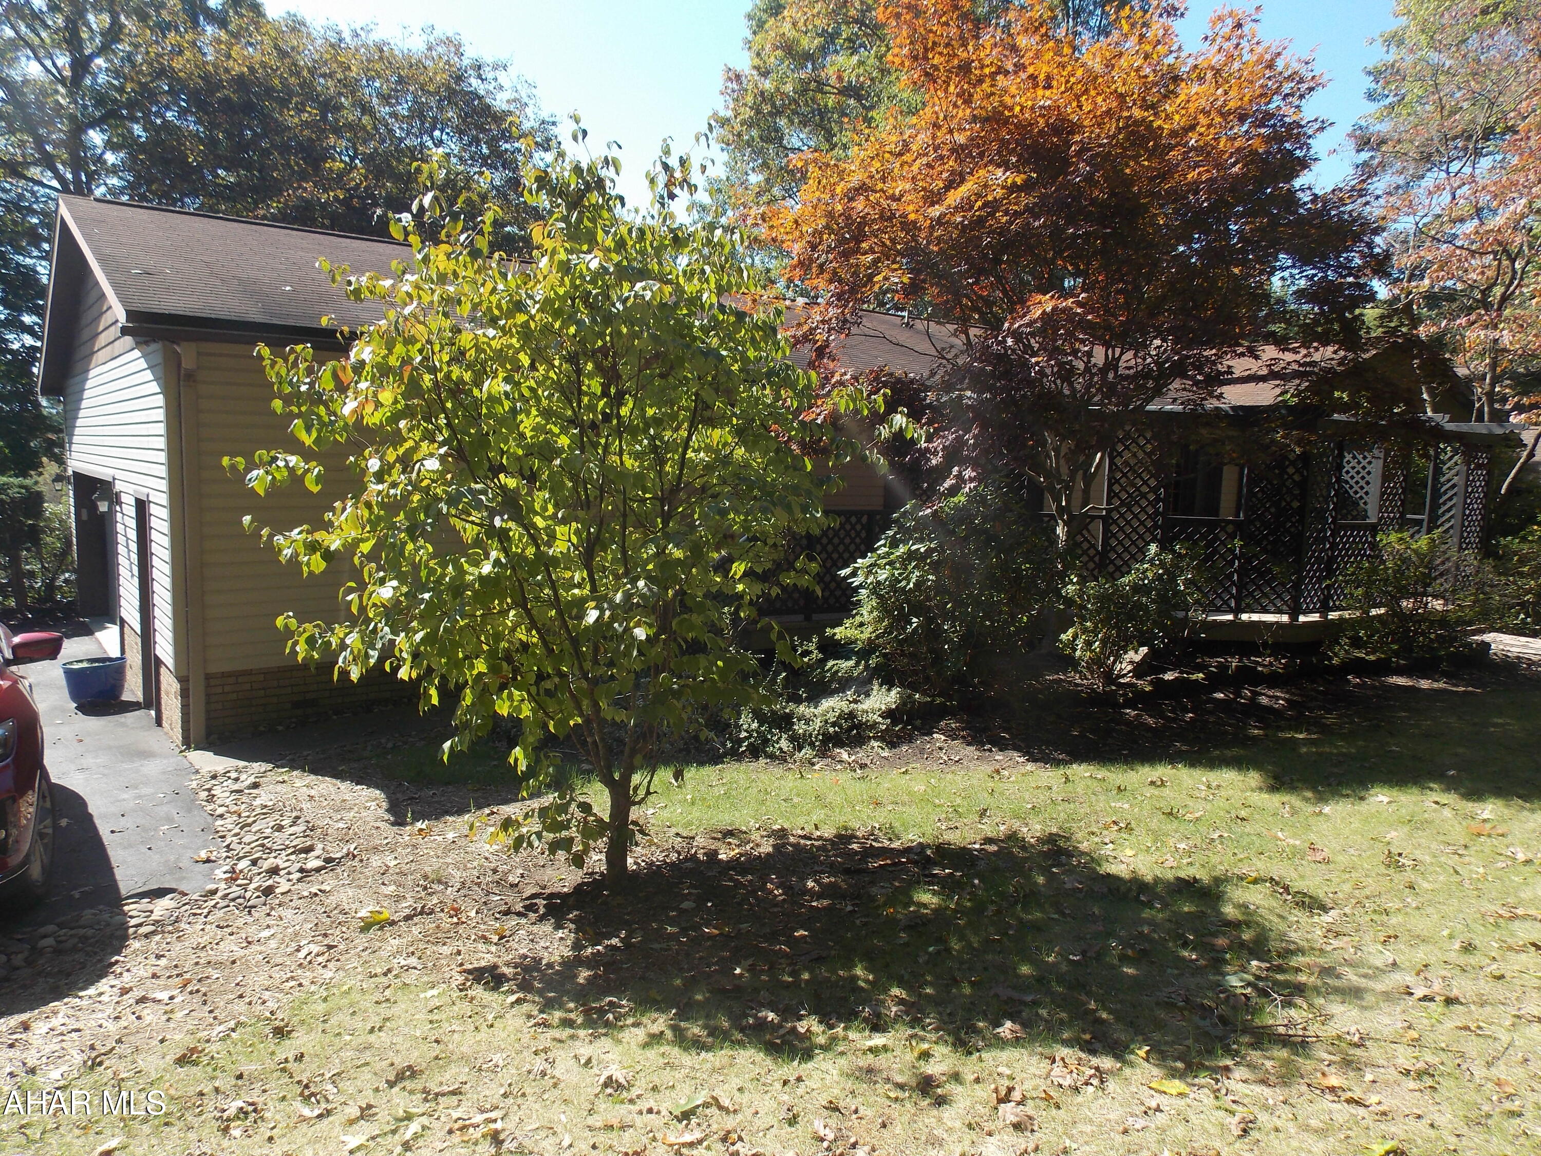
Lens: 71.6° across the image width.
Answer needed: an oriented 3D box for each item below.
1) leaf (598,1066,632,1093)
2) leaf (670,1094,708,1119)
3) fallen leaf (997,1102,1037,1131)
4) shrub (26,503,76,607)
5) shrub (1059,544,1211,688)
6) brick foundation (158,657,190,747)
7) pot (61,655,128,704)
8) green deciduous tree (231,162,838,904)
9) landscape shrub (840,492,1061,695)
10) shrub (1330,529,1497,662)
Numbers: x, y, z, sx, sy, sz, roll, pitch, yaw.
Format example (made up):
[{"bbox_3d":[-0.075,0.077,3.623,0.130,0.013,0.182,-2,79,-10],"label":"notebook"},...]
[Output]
[{"bbox_3d":[-0.439,1.425,3.029,0.095,0.040,0.085,-3,3,-10],"label":"leaf"},{"bbox_3d":[-0.223,1.428,2.891,0.105,0.030,0.080,-3,3,-6],"label":"leaf"},{"bbox_3d":[0.640,1.395,2.766,0.100,0.040,0.085,-2,3,12],"label":"fallen leaf"},{"bbox_3d":[-11.426,-0.354,17.000,1.000,1.650,1.000,-3,8,-34],"label":"shrub"},{"bbox_3d":[3.368,0.350,9.850,1.330,1.320,1.200,4,7,19],"label":"shrub"},{"bbox_3d":[-5.088,1.049,9.130,0.130,0.580,1.100,-3,8,-37],"label":"brick foundation"},{"bbox_3d":[-6.594,1.012,10.429,0.560,0.390,0.560,-3,8,-32],"label":"pot"},{"bbox_3d":[-0.998,-0.232,4.627,2.650,3.200,2.500,0,7,-12],"label":"green deciduous tree"},{"bbox_3d":[1.599,0.115,9.750,2.000,1.870,1.750,3,7,9],"label":"landscape shrub"},{"bbox_3d":[6.420,0.187,10.700,1.450,1.350,1.300,5,8,31],"label":"shrub"}]

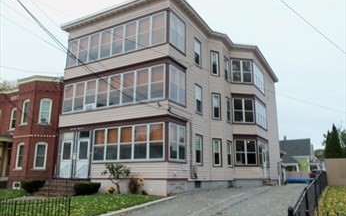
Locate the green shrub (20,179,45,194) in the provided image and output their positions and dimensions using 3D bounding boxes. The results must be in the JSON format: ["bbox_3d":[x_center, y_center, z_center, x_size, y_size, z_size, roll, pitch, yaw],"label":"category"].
[{"bbox_3d":[-7.640,4.277,15.867,1.050,0.770,1.000,-7,-15,29],"label":"green shrub"}]

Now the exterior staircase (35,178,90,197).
[{"bbox_3d":[-5.758,4.141,15.138,2.950,0.860,1.400,-7,-15,29],"label":"exterior staircase"}]

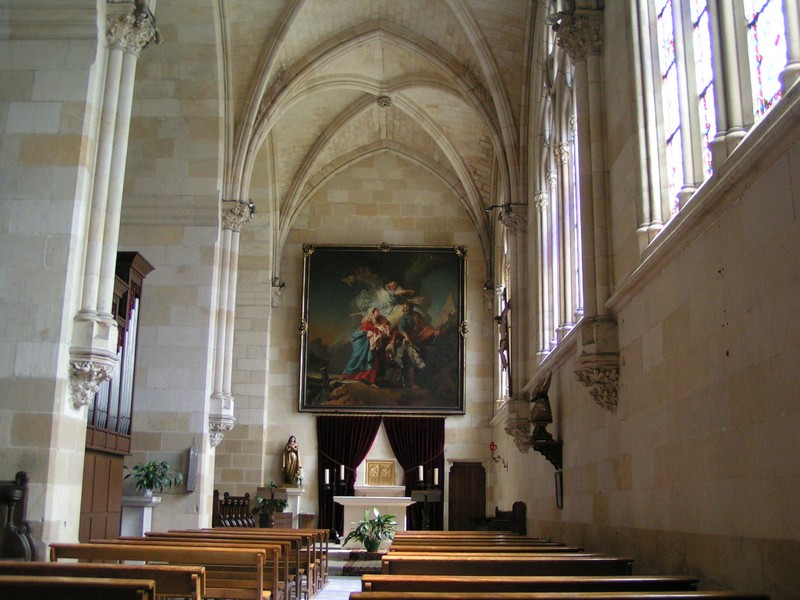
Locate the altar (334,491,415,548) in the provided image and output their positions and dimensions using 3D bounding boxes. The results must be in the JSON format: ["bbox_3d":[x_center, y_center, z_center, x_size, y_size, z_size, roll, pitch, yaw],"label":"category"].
[{"bbox_3d":[-0.534,4.883,19.256,1.800,1.080,0.850,1,-13,1],"label":"altar"}]

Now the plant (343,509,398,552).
[{"bbox_3d":[-0.613,4.621,17.655,1.086,0.856,0.950,1,-13,1],"label":"plant"}]

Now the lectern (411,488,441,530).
[{"bbox_3d":[0.537,4.555,18.132,0.610,1.260,0.450,1,-13,1],"label":"lectern"}]

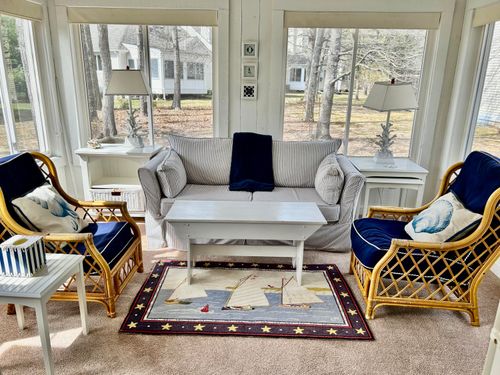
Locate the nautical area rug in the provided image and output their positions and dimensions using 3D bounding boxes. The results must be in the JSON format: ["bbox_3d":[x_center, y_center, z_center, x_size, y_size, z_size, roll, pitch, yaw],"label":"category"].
[{"bbox_3d":[-0.017,0.666,2.375,1.330,0.012,0.832,1,15,0],"label":"nautical area rug"}]

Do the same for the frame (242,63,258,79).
[{"bbox_3d":[0.004,-1.161,3.756,0.161,0.161,0.025,2,15,2],"label":"frame"}]

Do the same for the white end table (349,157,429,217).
[{"bbox_3d":[1.274,0.066,3.613,0.587,0.582,0.584,2,15,4],"label":"white end table"}]

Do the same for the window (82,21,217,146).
[{"bbox_3d":[-1.053,-1.024,3.927,1.341,1.243,0.102,2,15,2],"label":"window"}]

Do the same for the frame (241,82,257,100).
[{"bbox_3d":[-0.004,-0.968,3.809,0.166,0.163,0.025,2,15,2],"label":"frame"}]

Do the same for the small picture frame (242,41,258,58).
[{"bbox_3d":[0.008,-1.350,3.705,0.157,0.164,0.025,2,15,2],"label":"small picture frame"}]

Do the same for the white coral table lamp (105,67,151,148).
[{"bbox_3d":[-1.209,-0.797,3.760,0.400,0.782,0.305,-3,16,-15],"label":"white coral table lamp"}]

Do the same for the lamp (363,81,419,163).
[{"bbox_3d":[1.315,-0.615,3.529,0.400,0.778,0.305,-2,16,-14],"label":"lamp"}]

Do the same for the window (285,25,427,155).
[{"bbox_3d":[1.031,-0.950,3.839,1.336,1.244,0.102,2,15,2],"label":"window"}]

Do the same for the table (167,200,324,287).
[{"bbox_3d":[-0.028,0.383,2.540,0.997,0.470,0.406,1,15,0],"label":"table"}]

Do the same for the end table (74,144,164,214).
[{"bbox_3d":[-1.295,-0.080,3.814,0.705,0.635,0.457,1,15,0],"label":"end table"}]

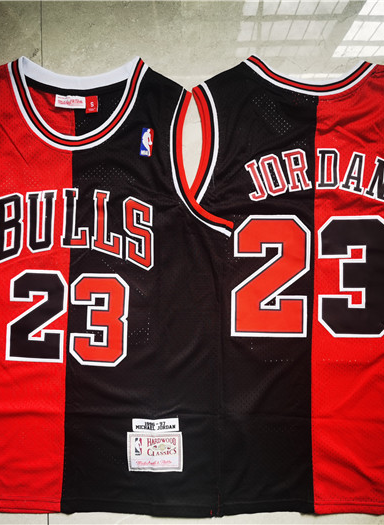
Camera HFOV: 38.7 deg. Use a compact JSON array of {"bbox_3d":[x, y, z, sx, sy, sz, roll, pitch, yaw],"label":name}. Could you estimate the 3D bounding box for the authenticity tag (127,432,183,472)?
[{"bbox_3d":[-0.061,0.316,0.908,0.090,0.004,0.066,0,90,2],"label":"authenticity tag"}]

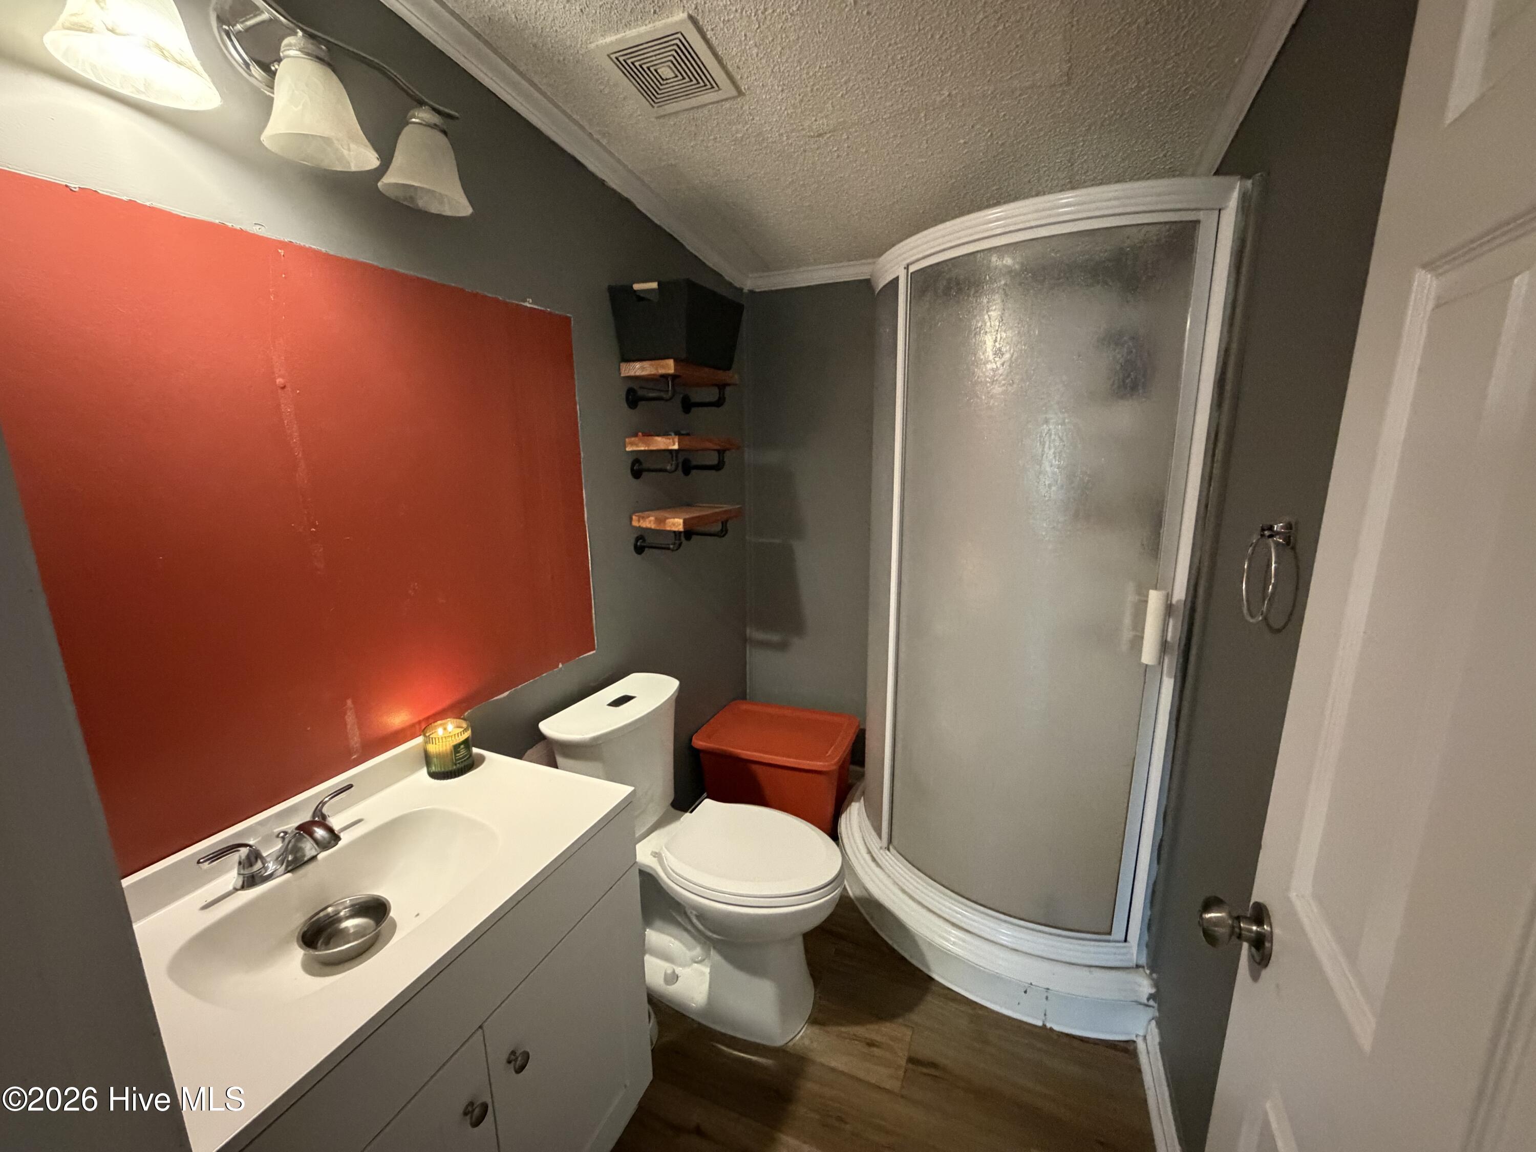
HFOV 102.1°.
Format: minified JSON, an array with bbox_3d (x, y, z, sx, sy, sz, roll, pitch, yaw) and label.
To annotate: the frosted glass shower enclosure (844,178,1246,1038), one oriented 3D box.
[{"bbox_3d":[0.681,0.067,1.944,0.950,2.005,0.995,5,13,23],"label":"frosted glass shower enclosure"}]

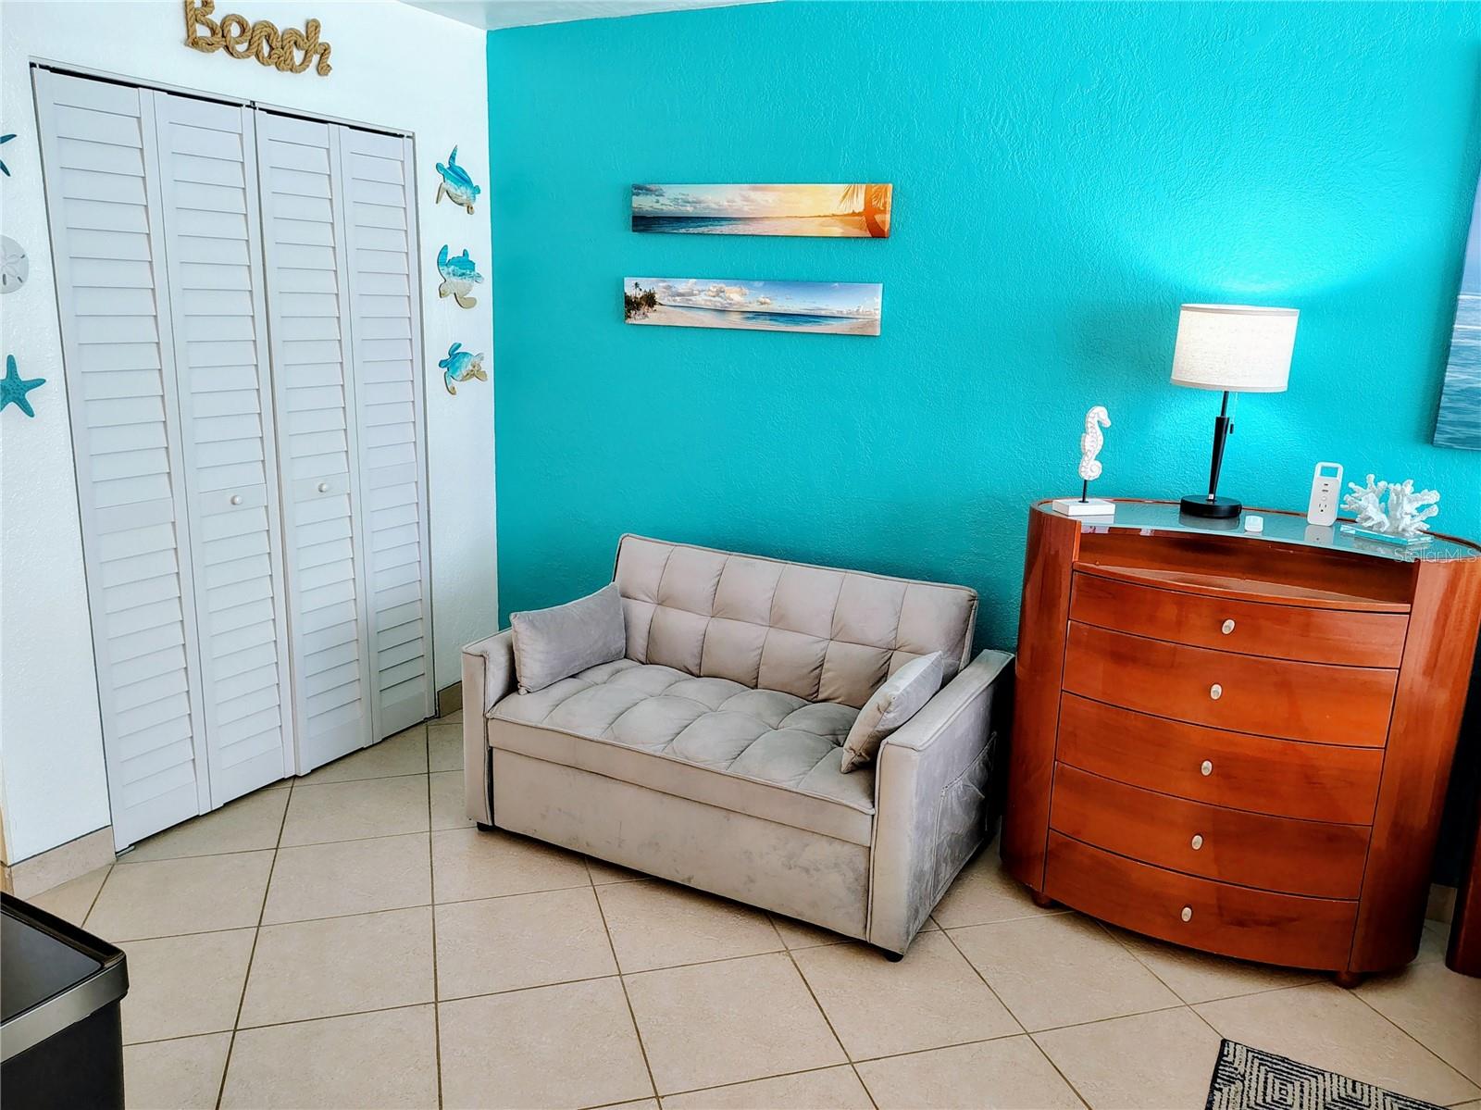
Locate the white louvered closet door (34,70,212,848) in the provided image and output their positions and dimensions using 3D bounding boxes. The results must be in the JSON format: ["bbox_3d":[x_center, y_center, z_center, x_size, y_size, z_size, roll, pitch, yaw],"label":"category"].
[{"bbox_3d":[-1.650,-0.188,2.779,0.033,2.030,0.301,8,14,26],"label":"white louvered closet door"}]

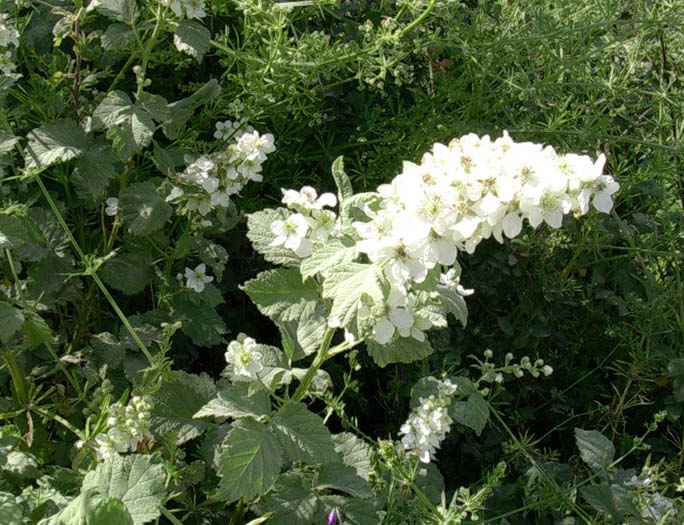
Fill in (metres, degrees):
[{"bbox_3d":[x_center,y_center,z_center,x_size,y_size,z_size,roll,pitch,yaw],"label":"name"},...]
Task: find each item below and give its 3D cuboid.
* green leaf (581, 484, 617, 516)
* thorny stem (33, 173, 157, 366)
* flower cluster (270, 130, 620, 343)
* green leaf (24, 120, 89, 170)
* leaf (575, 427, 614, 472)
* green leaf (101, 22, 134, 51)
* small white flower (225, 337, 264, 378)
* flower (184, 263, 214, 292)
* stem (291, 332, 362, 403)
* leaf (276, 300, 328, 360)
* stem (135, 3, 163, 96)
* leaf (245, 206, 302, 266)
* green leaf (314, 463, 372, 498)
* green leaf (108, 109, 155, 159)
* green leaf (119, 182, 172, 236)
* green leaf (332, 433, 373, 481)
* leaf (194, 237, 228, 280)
[{"bbox_3d":[0.268,0.248,0.950,0.039,0.010,0.031,-39,63,-15],"label":"green leaf"},{"bbox_3d":[-0.227,0.004,0.830,0.018,0.015,0.222,-32,74,-13],"label":"thorny stem"},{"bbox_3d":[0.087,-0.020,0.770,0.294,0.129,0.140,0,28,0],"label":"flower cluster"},{"bbox_3d":[-0.314,-0.129,1.000,0.072,0.016,0.071,-15,56,-3],"label":"green leaf"},{"bbox_3d":[0.263,0.196,0.950,0.036,0.011,0.049,-34,62,-1],"label":"leaf"},{"bbox_3d":[-0.276,-0.278,1.120,0.042,0.023,0.030,0,28,0],"label":"green leaf"},{"bbox_3d":[-0.079,0.077,0.740,0.033,0.016,0.035,-4,69,5],"label":"small white flower"},{"bbox_3d":[-0.149,0.016,0.950,0.031,0.031,0.015,0,11,0],"label":"flower"},{"bbox_3d":[-0.014,0.091,0.800,0.063,0.050,0.040,0,28,0],"label":"stem"},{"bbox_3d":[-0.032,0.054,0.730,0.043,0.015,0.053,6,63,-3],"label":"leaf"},{"bbox_3d":[-0.216,-0.239,1.020,0.014,0.110,0.014,14,12,3],"label":"stem"},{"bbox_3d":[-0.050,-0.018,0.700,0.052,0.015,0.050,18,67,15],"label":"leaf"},{"bbox_3d":[0.001,0.182,0.760,0.049,0.012,0.036,11,41,4],"label":"green leaf"},{"bbox_3d":[-0.229,-0.138,0.990,0.046,0.018,0.056,12,61,7],"label":"green leaf"},{"bbox_3d":[-0.212,-0.058,0.980,0.057,0.013,0.068,-15,65,-10],"label":"green leaf"},{"bbox_3d":[0.009,0.166,0.780,0.031,0.012,0.044,-27,68,-23],"label":"green leaf"},{"bbox_3d":[-0.135,-0.004,0.940,0.032,0.014,0.047,-18,67,-15],"label":"leaf"}]

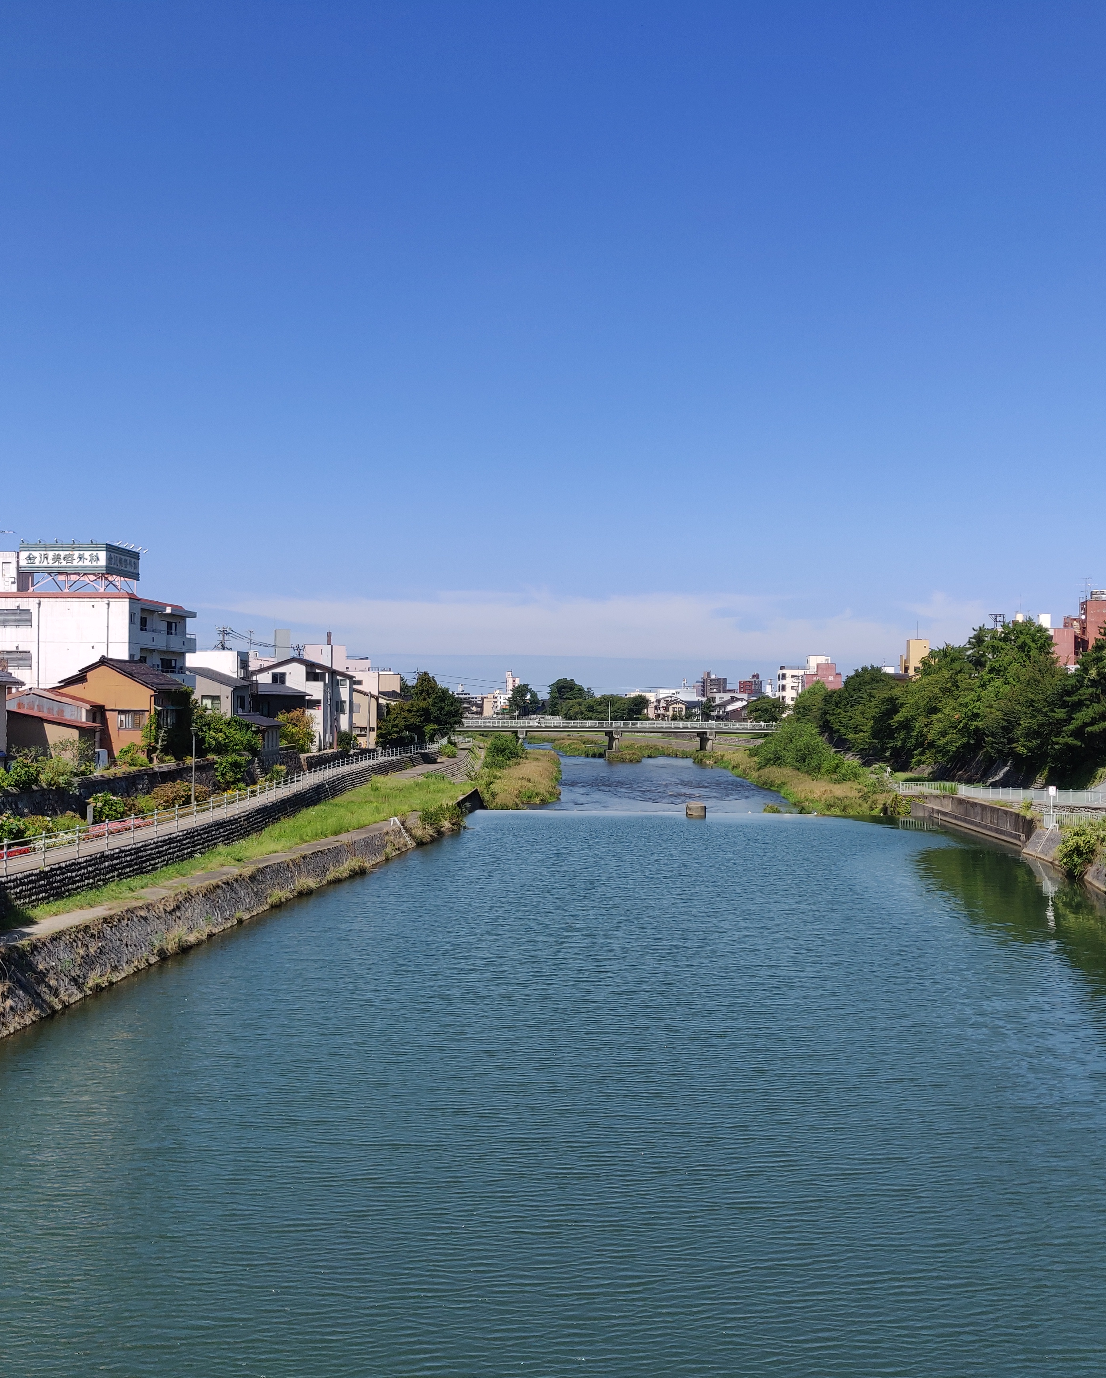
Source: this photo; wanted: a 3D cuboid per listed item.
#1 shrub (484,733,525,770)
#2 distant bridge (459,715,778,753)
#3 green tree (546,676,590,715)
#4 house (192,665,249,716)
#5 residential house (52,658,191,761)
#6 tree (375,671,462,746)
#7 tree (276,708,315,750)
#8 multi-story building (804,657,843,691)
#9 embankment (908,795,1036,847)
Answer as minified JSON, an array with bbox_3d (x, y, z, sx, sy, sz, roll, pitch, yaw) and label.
[{"bbox_3d":[-6.300,8.300,174.000,5.500,4.800,5.300,0,-1,0],"label":"shrub"},{"bbox_3d":[10.850,8.425,236.000,62.000,6.300,8.000,1,-1,-8],"label":"distant bridge"},{"bbox_3d":[3.100,2.200,300.000,9.600,9.600,9.400,0,-1,0],"label":"green tree"},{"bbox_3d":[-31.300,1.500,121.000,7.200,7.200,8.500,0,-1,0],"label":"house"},{"bbox_3d":[-30.000,1.400,93.000,6.900,6.950,9.800,0,-1,-1],"label":"residential house"},{"bbox_3d":[-19.218,2.980,190.000,12.200,11.000,11.000,1,-1,0],"label":"tree"},{"bbox_3d":[-22.979,3.669,119.000,3.400,3.900,3.200,1,-1,0],"label":"tree"},{"bbox_3d":[75.000,1.000,370.000,11.000,19.000,12.000,0,-1,0],"label":"multi-story building"},{"bbox_3d":[29.500,9.050,95.000,2.000,2.200,24.000,0,-1,0],"label":"embankment"}]

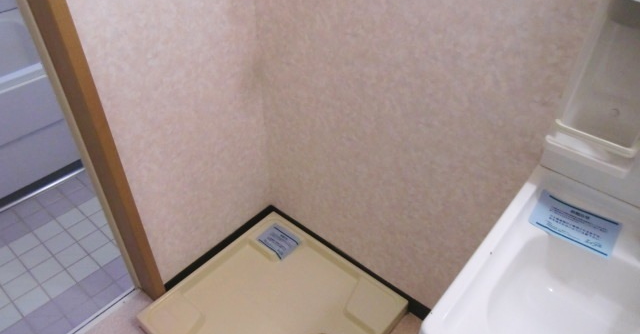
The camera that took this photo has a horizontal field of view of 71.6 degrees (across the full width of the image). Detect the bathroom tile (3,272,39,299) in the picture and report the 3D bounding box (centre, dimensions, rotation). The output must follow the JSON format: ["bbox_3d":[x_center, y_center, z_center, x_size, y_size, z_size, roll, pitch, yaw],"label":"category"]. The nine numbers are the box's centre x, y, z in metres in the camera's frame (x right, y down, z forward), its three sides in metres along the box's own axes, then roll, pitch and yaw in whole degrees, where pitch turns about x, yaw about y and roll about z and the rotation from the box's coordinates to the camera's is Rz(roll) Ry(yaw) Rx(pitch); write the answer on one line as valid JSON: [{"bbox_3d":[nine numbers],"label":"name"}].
[{"bbox_3d":[-1.135,0.455,1.688,0.092,0.009,0.092,30,47,29],"label":"bathroom tile"}]

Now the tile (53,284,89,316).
[{"bbox_3d":[-0.940,0.503,1.681,0.098,0.010,0.098,30,48,29],"label":"tile"}]

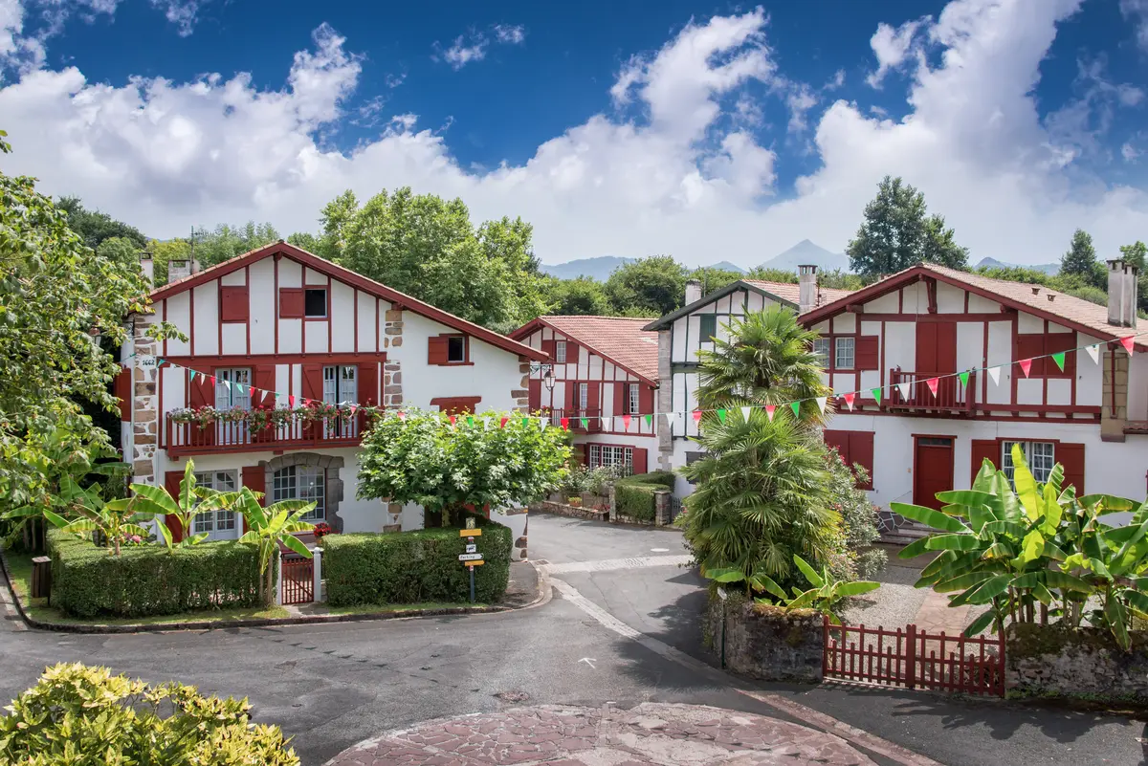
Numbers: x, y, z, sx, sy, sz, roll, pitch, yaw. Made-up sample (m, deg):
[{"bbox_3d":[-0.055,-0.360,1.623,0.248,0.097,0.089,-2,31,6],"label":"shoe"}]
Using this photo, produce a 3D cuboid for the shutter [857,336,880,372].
[{"bbox_3d":[8.170,-0.825,28.413,0.596,0.986,0.050,1,3,25],"label":"shutter"}]

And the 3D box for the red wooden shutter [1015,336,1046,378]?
[{"bbox_3d":[10.886,-0.649,24.299,0.589,1.025,0.060,2,3,33],"label":"red wooden shutter"}]

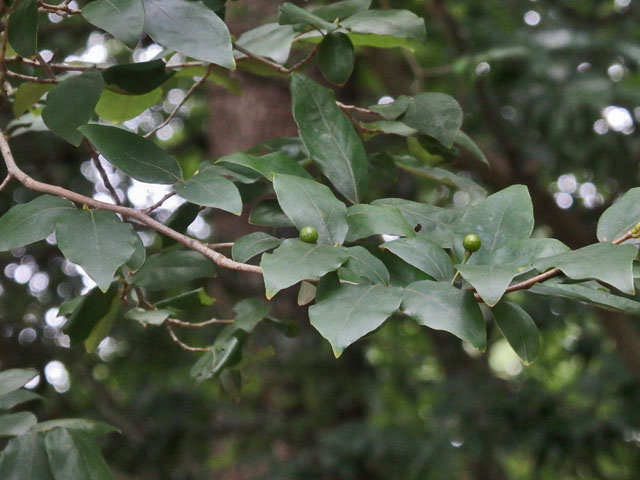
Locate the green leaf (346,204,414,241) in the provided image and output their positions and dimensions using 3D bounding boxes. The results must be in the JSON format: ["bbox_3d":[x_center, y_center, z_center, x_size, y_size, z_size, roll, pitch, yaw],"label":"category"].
[{"bbox_3d":[0.039,-0.012,3.000,0.056,0.014,0.036,13,38,21],"label":"green leaf"}]

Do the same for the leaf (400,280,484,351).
[{"bbox_3d":[0.089,0.051,3.120,0.075,0.043,0.016,37,-32,19],"label":"leaf"}]

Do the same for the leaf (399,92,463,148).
[{"bbox_3d":[0.084,-0.089,3.399,0.044,0.052,0.013,-33,-25,-17],"label":"leaf"}]

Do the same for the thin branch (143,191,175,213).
[{"bbox_3d":[-0.105,-0.025,3.007,0.025,0.005,0.008,-34,0,0],"label":"thin branch"}]

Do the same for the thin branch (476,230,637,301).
[{"bbox_3d":[0.162,0.018,3.150,0.124,0.010,0.010,-23,0,14],"label":"thin branch"}]

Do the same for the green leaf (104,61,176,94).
[{"bbox_3d":[-0.126,-0.113,3.200,0.051,0.014,0.035,-2,-41,2],"label":"green leaf"}]

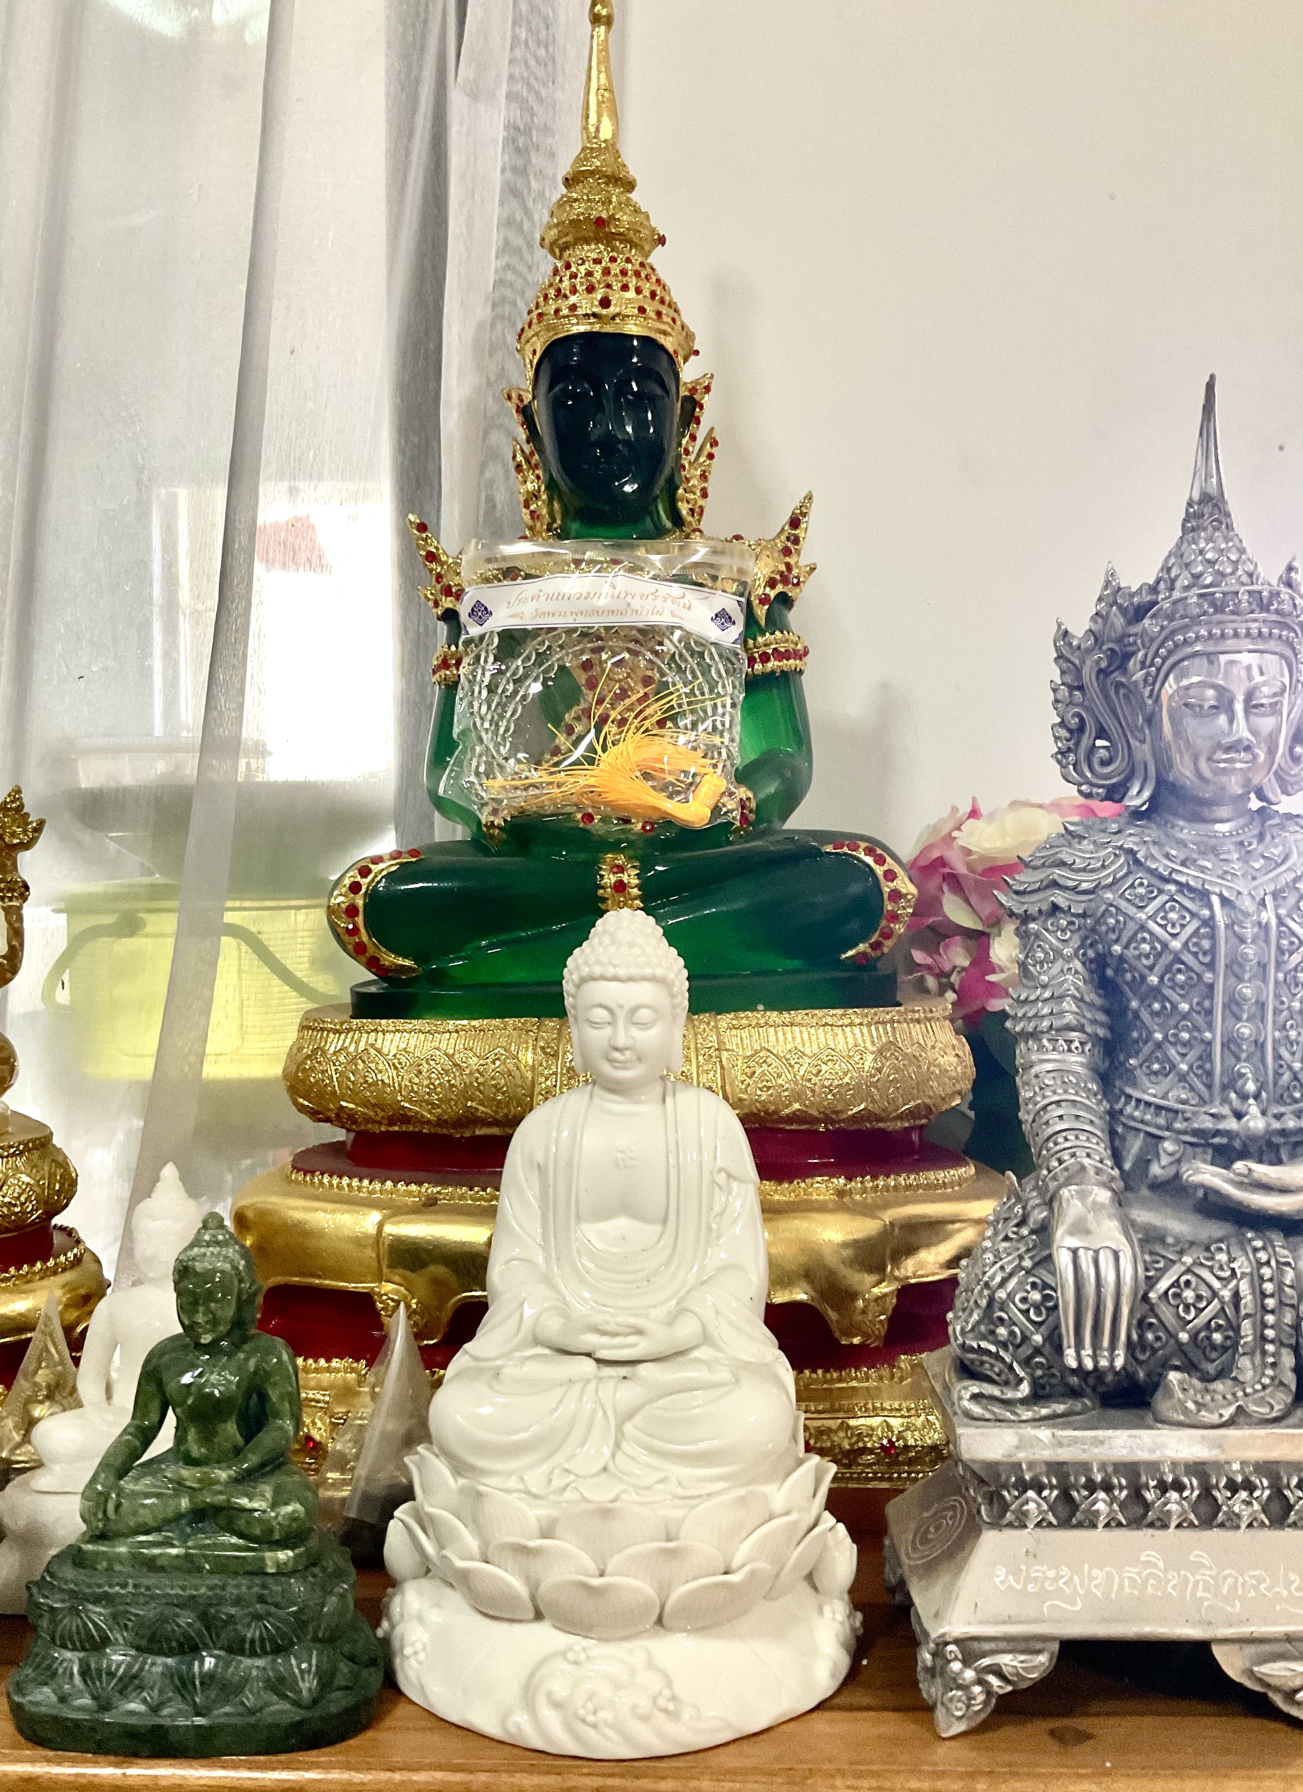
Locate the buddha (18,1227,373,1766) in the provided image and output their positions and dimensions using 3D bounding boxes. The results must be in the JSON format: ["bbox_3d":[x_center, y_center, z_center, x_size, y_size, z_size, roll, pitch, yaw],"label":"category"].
[{"bbox_3d":[-0.127,0.159,0.429,0.104,0.133,0.068,0,2,3],"label":"buddha"}]

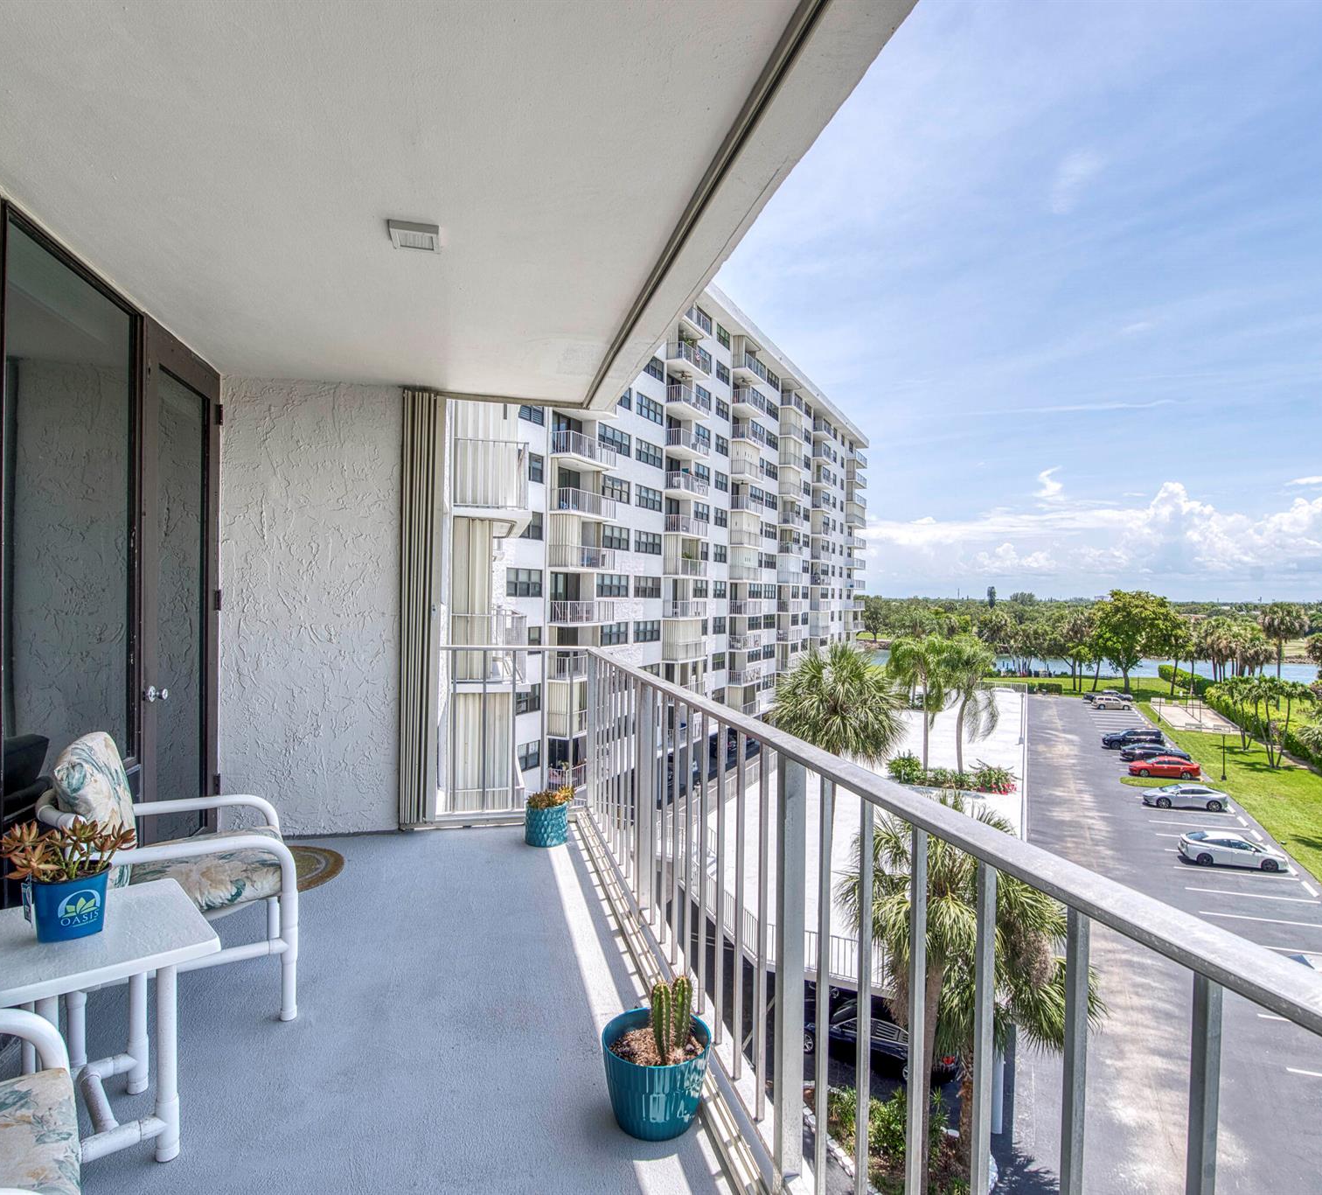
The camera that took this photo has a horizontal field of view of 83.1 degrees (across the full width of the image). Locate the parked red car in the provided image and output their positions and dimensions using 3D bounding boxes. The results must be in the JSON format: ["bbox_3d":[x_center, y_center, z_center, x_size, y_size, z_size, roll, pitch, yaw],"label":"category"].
[{"bbox_3d":[37.800,12.740,56.200,4.700,1.440,1.820,0,0,19],"label":"parked red car"}]

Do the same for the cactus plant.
[{"bbox_3d":[0.028,1.052,1.882,0.110,0.200,0.100,0,0,0],"label":"cactus plant"}]

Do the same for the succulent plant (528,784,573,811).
[{"bbox_3d":[-0.618,1.100,4.160,0.250,0.145,0.220,0,0,0],"label":"succulent plant"}]

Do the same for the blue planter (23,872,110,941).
[{"bbox_3d":[-1.517,0.785,1.923,0.160,0.150,0.160,0,0,38],"label":"blue planter"}]

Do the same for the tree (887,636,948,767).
[{"bbox_3d":[13.900,5.750,40.500,3.300,7.300,3.300,0,0,0],"label":"tree"}]

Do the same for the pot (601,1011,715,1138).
[{"bbox_3d":[-0.010,1.257,1.968,0.280,0.207,0.280,0,0,0],"label":"pot"}]

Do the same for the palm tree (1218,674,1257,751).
[{"bbox_3d":[51.700,10.330,66.800,2.900,6.800,2.900,0,0,37],"label":"palm tree"}]

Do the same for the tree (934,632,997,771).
[{"bbox_3d":[16.300,5.720,39.800,3.350,7.400,3.350,0,0,0],"label":"tree"}]

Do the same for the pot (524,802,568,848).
[{"bbox_3d":[-0.629,1.226,4.090,0.235,0.205,0.235,0,0,-13],"label":"pot"}]

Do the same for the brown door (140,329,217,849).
[{"bbox_3d":[-2.315,0.050,3.630,0.050,2.490,0.940,0,0,-13],"label":"brown door"}]

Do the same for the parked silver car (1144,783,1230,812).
[{"bbox_3d":[33.700,12.720,47.900,4.650,1.440,1.820,0,0,19],"label":"parked silver car"}]

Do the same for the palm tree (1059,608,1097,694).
[{"bbox_3d":[59.600,7.700,106.700,5.200,11.800,5.200,0,0,0],"label":"palm tree"}]

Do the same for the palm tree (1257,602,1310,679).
[{"bbox_3d":[73.400,7.200,88.300,4.700,13.000,4.700,0,0,37],"label":"palm tree"}]

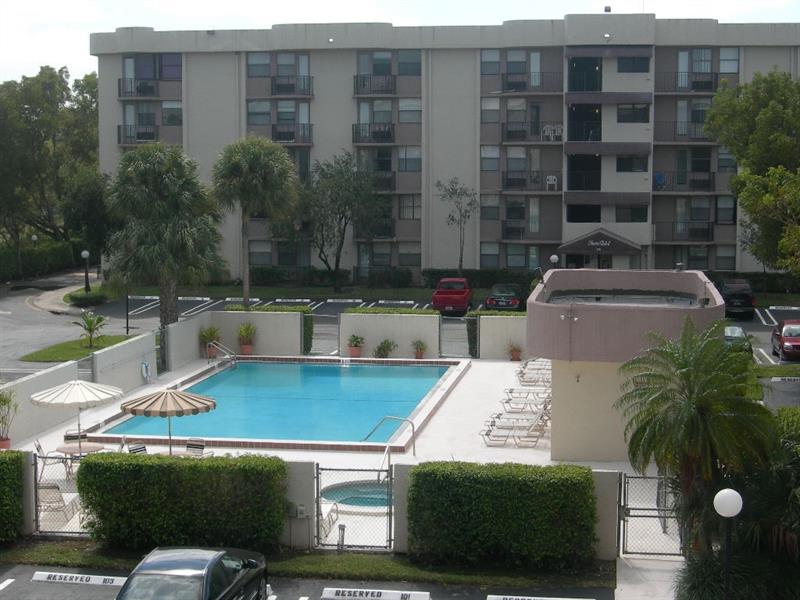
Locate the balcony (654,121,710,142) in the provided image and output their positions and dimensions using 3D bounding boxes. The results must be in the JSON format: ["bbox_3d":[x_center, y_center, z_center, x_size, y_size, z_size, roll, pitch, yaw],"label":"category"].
[{"bbox_3d":[15.550,-9.119,76.897,3.369,1.224,1.379,1,6,9],"label":"balcony"}]

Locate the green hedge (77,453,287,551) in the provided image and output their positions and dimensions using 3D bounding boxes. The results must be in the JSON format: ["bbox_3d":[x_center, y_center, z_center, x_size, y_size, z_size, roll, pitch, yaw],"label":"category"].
[{"bbox_3d":[-4.088,3.792,26.401,3.738,1.680,0.900,1,6,9],"label":"green hedge"}]

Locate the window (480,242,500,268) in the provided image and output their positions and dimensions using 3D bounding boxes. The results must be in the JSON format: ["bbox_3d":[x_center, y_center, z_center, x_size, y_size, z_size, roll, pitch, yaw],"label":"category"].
[{"bbox_3d":[5.153,-2.580,80.243,1.129,1.475,0.150,1,6,9],"label":"window"}]

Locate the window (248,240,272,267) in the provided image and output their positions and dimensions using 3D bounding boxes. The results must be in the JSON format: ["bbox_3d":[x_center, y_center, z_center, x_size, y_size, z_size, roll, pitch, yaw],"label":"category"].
[{"bbox_3d":[-8.124,-2.730,82.446,1.439,1.510,0.150,1,6,9],"label":"window"}]

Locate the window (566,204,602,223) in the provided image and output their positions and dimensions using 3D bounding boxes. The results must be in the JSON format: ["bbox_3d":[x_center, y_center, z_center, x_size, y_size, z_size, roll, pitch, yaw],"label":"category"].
[{"bbox_3d":[10.021,-4.681,76.715,1.849,0.950,0.197,1,6,9],"label":"window"}]

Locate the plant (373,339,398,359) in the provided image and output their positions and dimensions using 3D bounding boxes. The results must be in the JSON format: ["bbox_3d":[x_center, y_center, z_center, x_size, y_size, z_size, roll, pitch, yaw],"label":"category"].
[{"bbox_3d":[-0.528,1.766,51.348,0.892,0.728,0.785,1,6,9],"label":"plant"}]

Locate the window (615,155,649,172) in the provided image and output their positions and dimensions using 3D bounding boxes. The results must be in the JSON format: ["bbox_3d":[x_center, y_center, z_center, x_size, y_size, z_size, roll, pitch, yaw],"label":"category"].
[{"bbox_3d":[12.616,-7.396,76.500,1.720,0.960,0.120,1,5,10],"label":"window"}]

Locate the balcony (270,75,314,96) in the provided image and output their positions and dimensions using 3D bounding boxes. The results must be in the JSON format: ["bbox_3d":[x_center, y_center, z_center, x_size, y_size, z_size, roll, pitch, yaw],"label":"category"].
[{"bbox_3d":[-6.061,-12.162,80.463,2.387,1.280,1.100,1,6,9],"label":"balcony"}]

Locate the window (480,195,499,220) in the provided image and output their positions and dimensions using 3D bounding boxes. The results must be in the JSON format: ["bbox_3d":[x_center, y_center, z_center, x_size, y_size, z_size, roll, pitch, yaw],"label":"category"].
[{"bbox_3d":[5.082,-5.210,79.424,1.060,1.421,0.150,1,5,9],"label":"window"}]

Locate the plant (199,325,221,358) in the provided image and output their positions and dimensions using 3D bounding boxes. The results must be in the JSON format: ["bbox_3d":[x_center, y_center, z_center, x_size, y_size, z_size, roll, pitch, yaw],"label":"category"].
[{"bbox_3d":[-7.141,1.562,52.786,0.800,1.265,0.800,1,5,8],"label":"plant"}]

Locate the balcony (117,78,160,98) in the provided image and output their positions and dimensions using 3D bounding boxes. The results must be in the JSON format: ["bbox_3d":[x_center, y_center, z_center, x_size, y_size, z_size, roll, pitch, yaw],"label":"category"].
[{"bbox_3d":[-15.067,-12.154,81.585,2.200,1.190,1.034,1,6,9],"label":"balcony"}]

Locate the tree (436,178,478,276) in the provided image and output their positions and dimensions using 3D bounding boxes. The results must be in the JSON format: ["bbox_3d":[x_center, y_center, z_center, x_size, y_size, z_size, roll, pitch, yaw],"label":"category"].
[{"bbox_3d":[3.147,-3.597,78.133,2.350,6.100,2.200,1,6,9],"label":"tree"}]

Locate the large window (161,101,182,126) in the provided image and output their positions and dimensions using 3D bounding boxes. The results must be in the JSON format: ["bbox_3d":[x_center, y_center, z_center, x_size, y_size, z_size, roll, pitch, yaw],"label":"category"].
[{"bbox_3d":[-13.167,-10.766,81.556,1.262,1.450,0.150,1,6,9],"label":"large window"}]

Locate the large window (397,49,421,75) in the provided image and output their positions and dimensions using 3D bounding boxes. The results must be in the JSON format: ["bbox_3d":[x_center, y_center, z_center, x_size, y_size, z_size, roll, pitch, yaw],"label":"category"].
[{"bbox_3d":[0.589,-13.362,79.598,1.283,1.444,0.148,1,6,9],"label":"large window"}]

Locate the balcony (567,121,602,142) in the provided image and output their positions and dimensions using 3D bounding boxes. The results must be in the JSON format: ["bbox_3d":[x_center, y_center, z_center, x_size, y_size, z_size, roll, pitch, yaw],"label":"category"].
[{"bbox_3d":[10.077,-9.203,77.000,1.950,1.180,1.000,1,5,10],"label":"balcony"}]

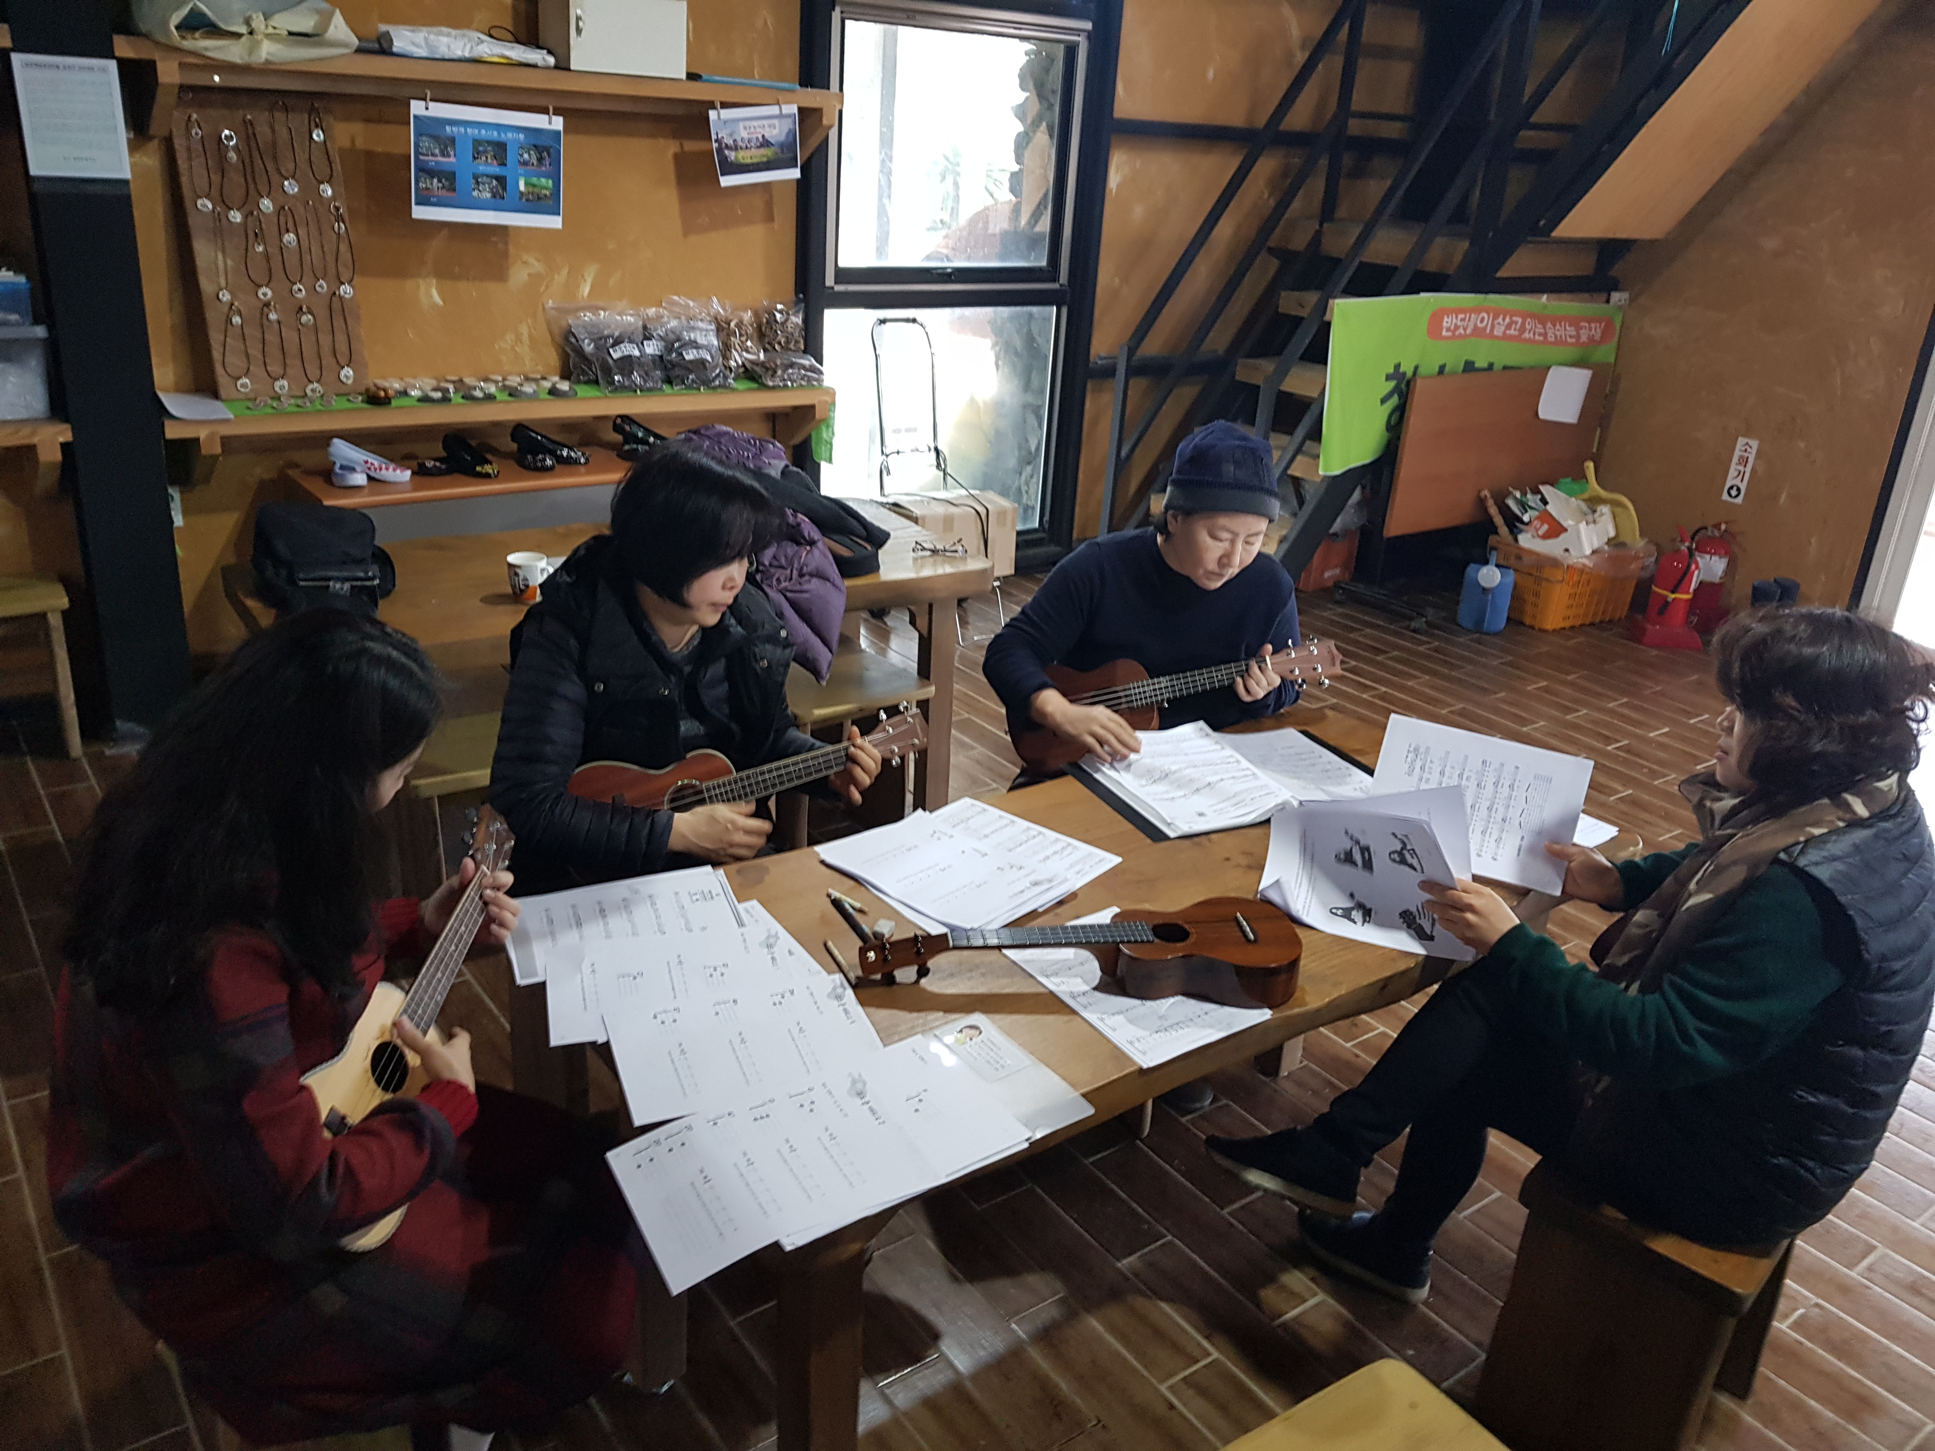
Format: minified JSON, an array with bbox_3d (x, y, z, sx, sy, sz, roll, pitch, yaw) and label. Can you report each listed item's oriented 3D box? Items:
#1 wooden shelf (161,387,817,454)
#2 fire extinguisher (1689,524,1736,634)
[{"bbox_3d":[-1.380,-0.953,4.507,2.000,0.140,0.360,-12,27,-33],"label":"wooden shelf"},{"bbox_3d":[2.905,-0.596,5.696,0.165,0.420,0.150,15,25,26],"label":"fire extinguisher"}]

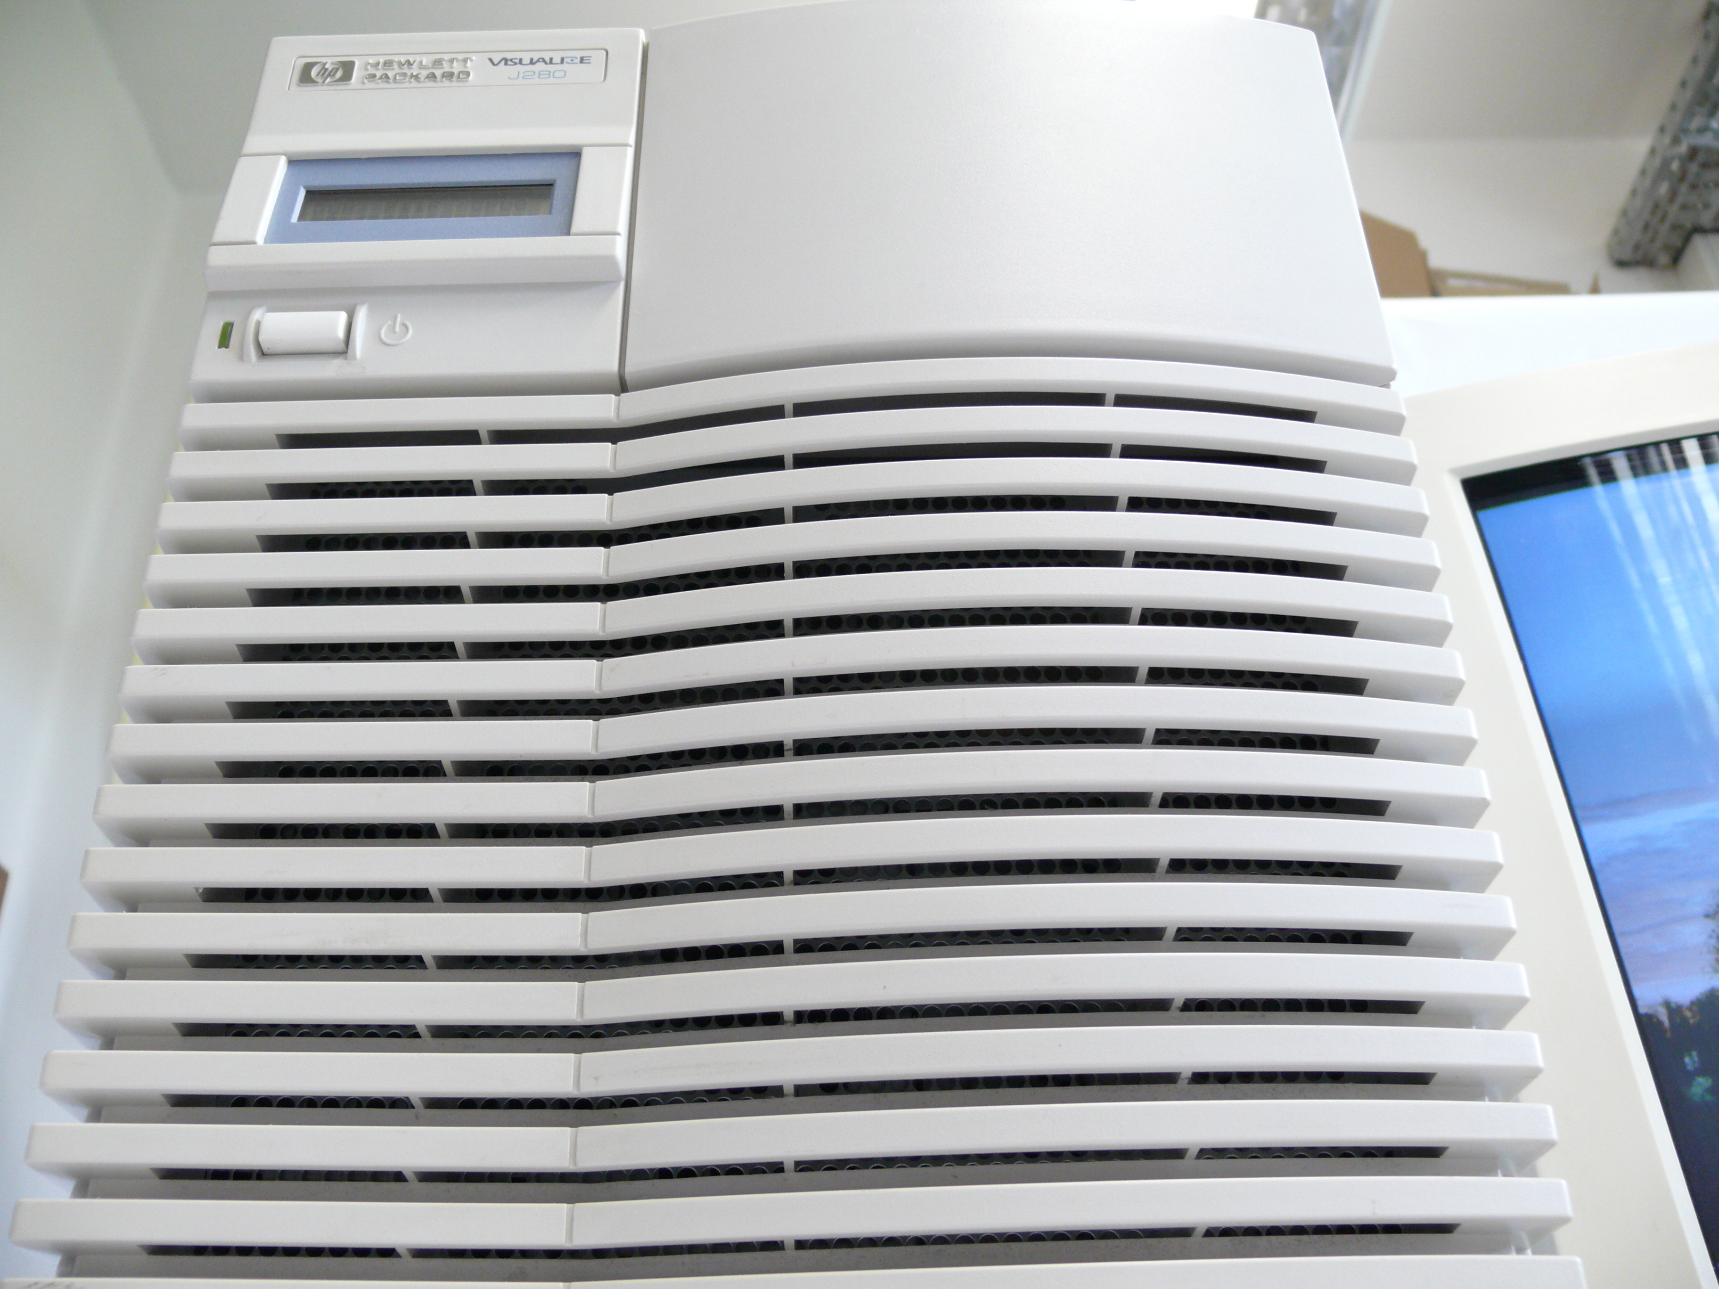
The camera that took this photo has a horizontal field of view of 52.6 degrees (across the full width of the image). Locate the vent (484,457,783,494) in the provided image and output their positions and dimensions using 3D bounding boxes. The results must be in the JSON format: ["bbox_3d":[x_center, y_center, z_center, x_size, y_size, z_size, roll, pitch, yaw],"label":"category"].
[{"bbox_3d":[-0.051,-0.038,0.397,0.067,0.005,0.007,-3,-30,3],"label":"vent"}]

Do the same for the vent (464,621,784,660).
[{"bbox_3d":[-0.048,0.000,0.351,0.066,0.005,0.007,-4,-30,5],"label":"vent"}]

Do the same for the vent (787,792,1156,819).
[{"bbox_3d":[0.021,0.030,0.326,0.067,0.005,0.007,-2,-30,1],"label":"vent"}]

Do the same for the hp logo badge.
[{"bbox_3d":[-0.143,-0.153,0.465,0.015,0.009,0.002,-1,-30,-1],"label":"hp logo badge"}]

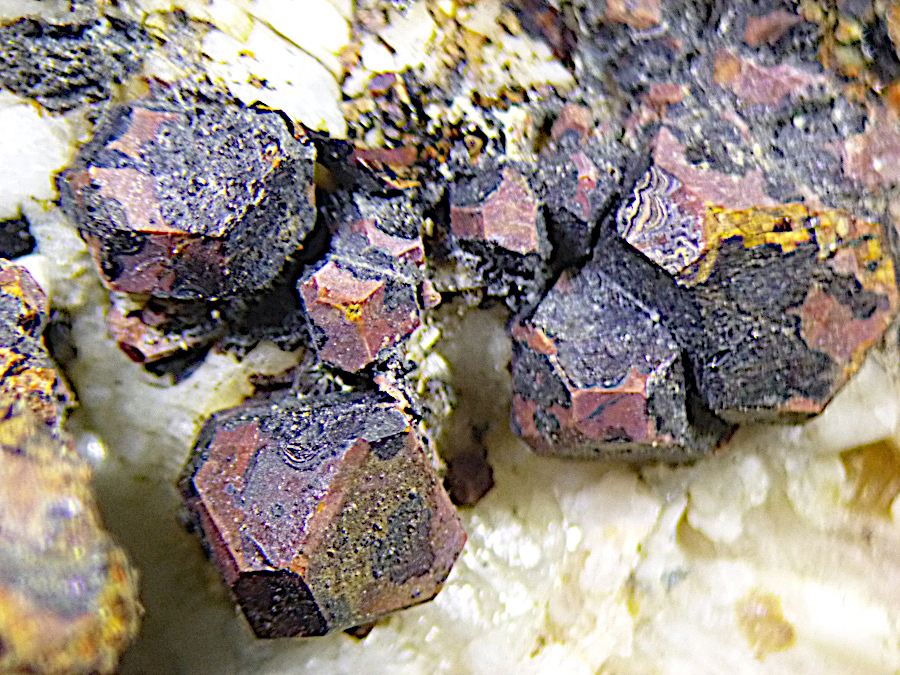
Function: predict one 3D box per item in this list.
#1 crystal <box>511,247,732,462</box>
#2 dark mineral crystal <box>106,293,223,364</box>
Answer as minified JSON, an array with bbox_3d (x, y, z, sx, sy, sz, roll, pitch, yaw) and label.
[{"bbox_3d":[0.010,0.001,0.150,0.012,0.010,0.011,0,50,0],"label":"crystal"},{"bbox_3d":[-0.017,-0.001,0.153,0.007,0.004,0.005,0,50,0],"label":"dark mineral crystal"}]

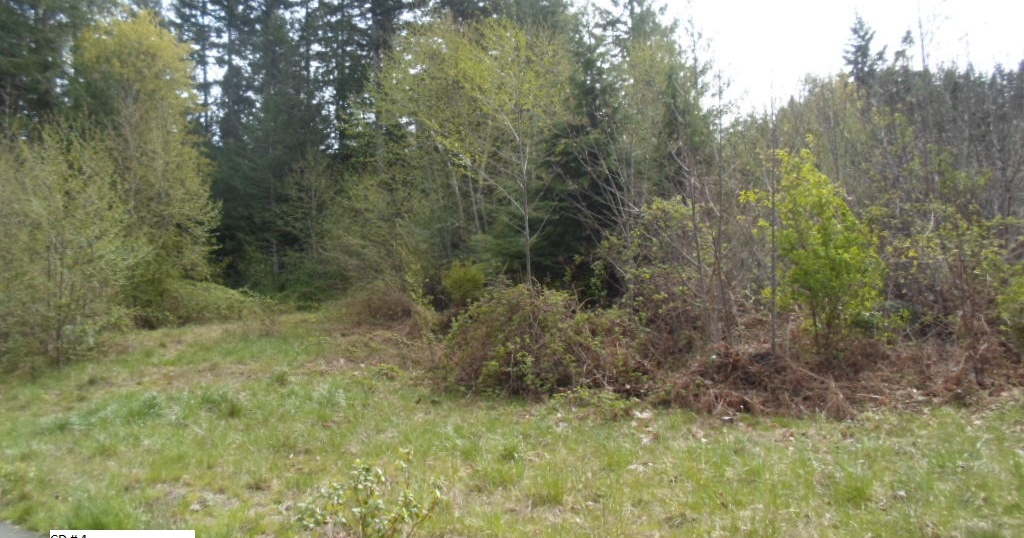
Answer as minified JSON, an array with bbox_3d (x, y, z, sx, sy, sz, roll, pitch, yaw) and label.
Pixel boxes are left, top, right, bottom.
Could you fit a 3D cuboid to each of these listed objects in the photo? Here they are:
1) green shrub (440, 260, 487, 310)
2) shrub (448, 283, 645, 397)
[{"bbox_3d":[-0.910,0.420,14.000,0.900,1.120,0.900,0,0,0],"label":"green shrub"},{"bbox_3d":[0.420,0.930,10.000,2.600,1.450,1.900,0,0,0],"label":"shrub"}]

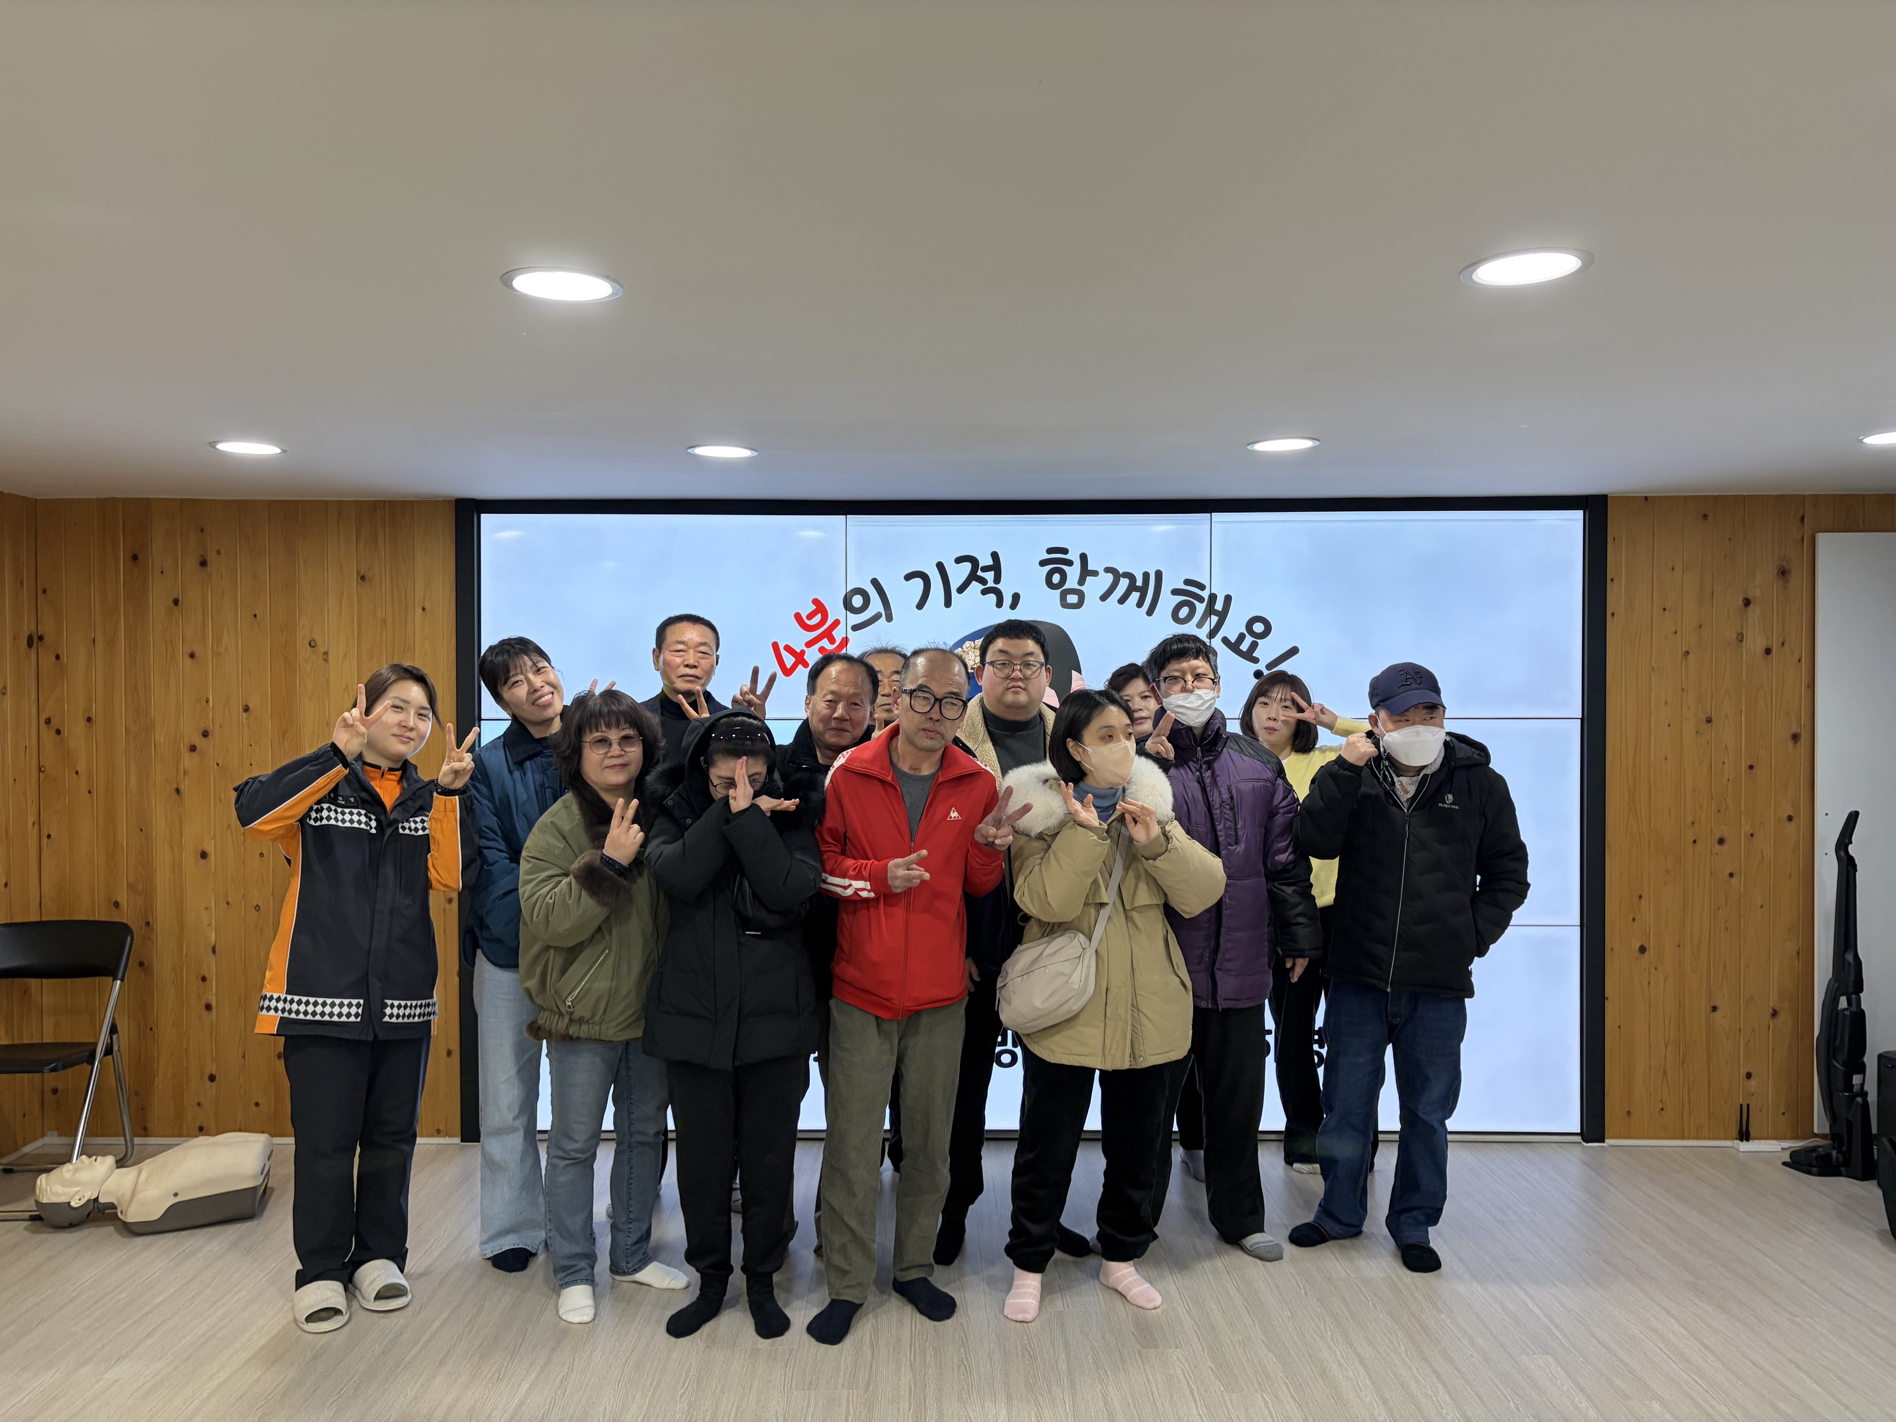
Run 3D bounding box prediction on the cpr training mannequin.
[{"bbox_3d":[-2.277,1.344,4.106,0.600,0.197,0.365,-1,1,-24],"label":"cpr training mannequin"}]

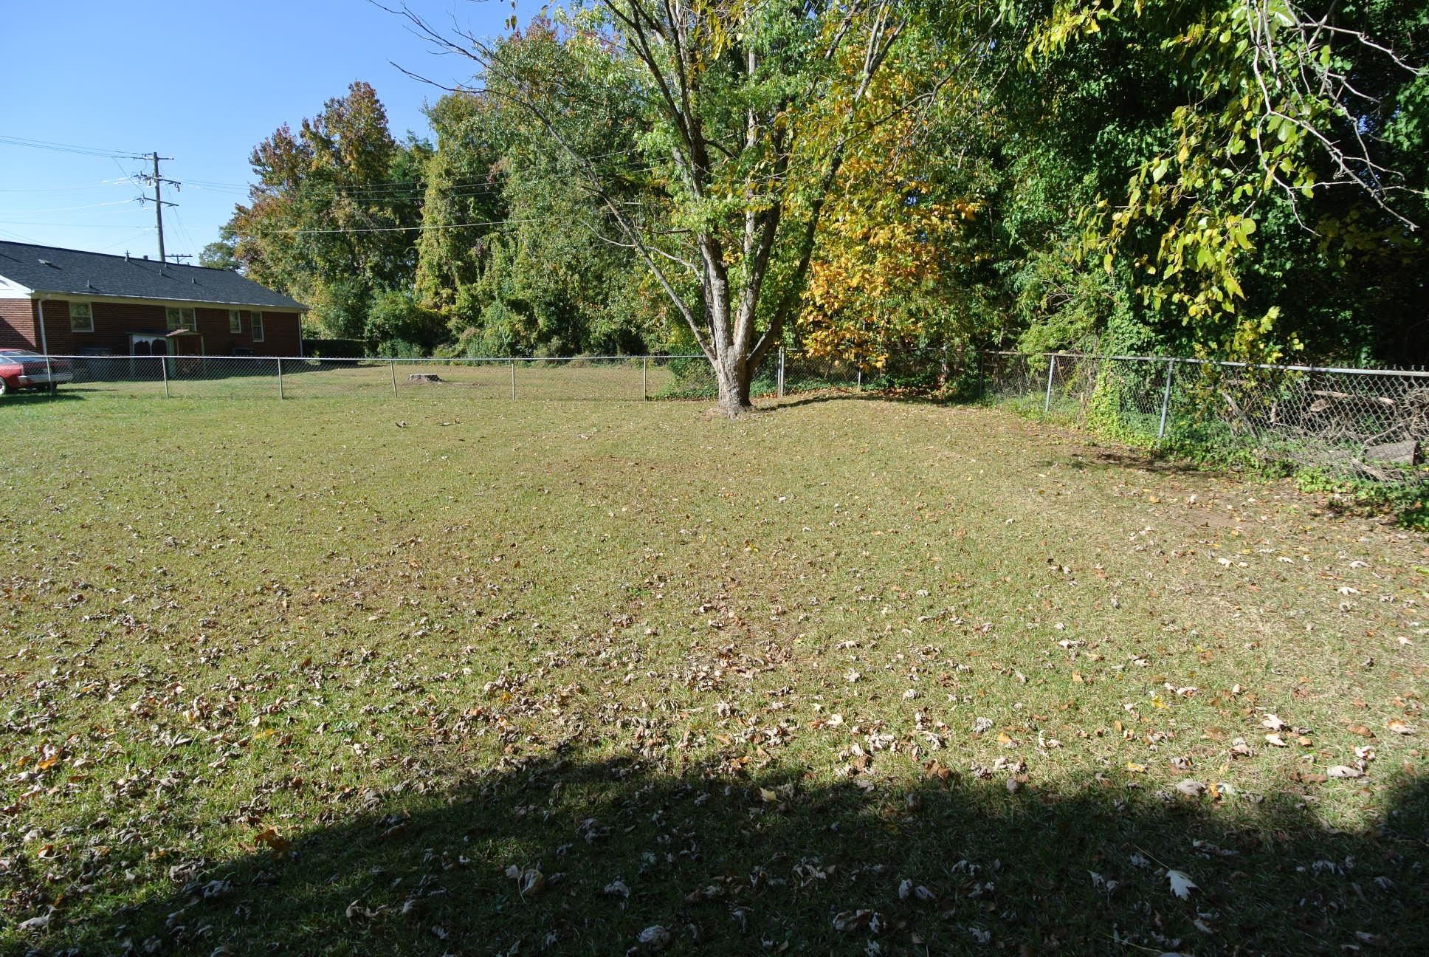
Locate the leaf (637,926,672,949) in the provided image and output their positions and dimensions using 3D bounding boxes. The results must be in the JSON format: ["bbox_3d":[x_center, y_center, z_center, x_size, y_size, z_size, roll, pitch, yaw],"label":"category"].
[{"bbox_3d":[-0.158,1.205,1.879,0.090,0.035,0.055,0,11,0],"label":"leaf"}]

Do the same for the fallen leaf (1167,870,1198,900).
[{"bbox_3d":[1.350,1.171,2.066,0.085,0.022,0.105,3,11,14],"label":"fallen leaf"}]

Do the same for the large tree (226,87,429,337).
[{"bbox_3d":[-26.915,-17.451,49.576,14.000,18.400,12.000,0,11,0],"label":"large tree"}]

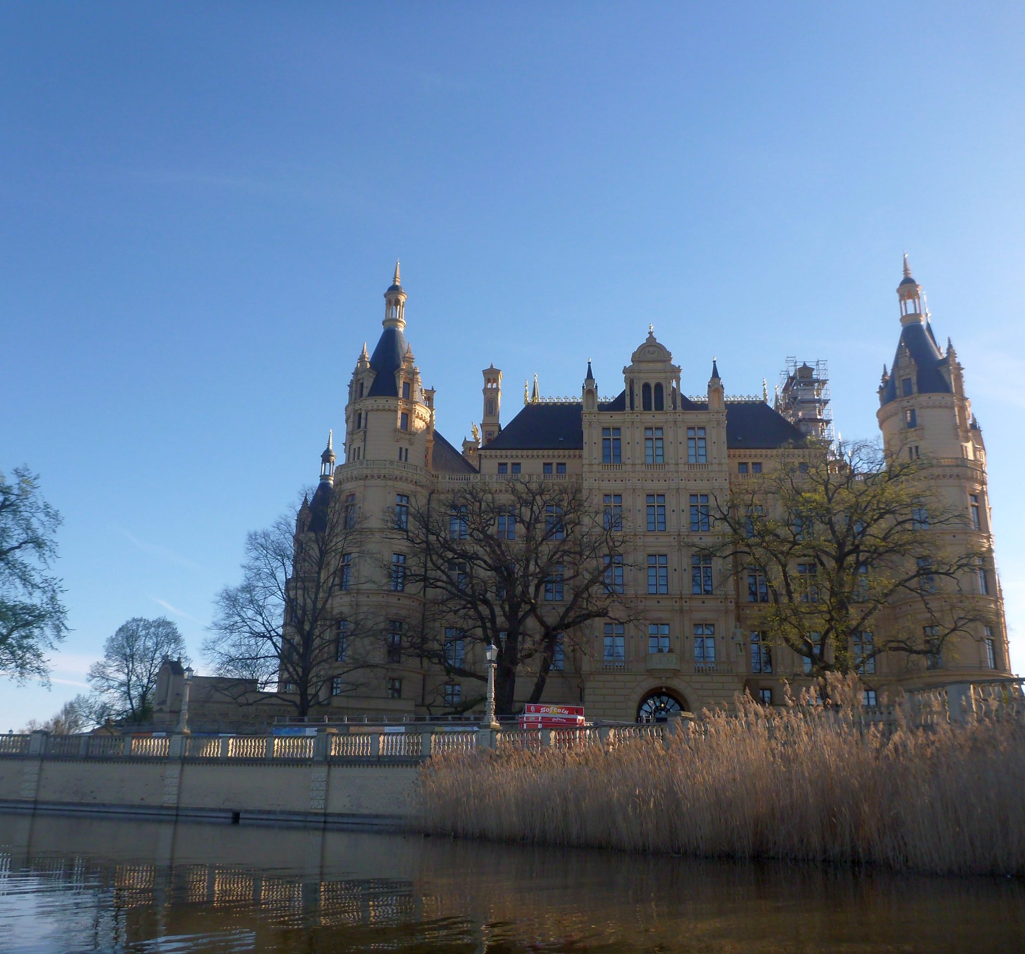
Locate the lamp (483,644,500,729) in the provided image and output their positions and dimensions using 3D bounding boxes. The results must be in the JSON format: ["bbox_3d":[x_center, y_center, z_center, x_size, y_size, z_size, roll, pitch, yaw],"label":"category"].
[{"bbox_3d":[-0.829,8.310,40.882,0.620,3.344,0.620,1,-17,0],"label":"lamp"}]

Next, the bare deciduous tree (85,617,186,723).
[{"bbox_3d":[-41.439,22.522,113.231,11.000,14.365,10.500,1,-17,0],"label":"bare deciduous tree"}]

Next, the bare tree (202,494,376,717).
[{"bbox_3d":[-14.138,8.455,65.390,11.300,15.304,10.800,1,-17,0],"label":"bare tree"}]

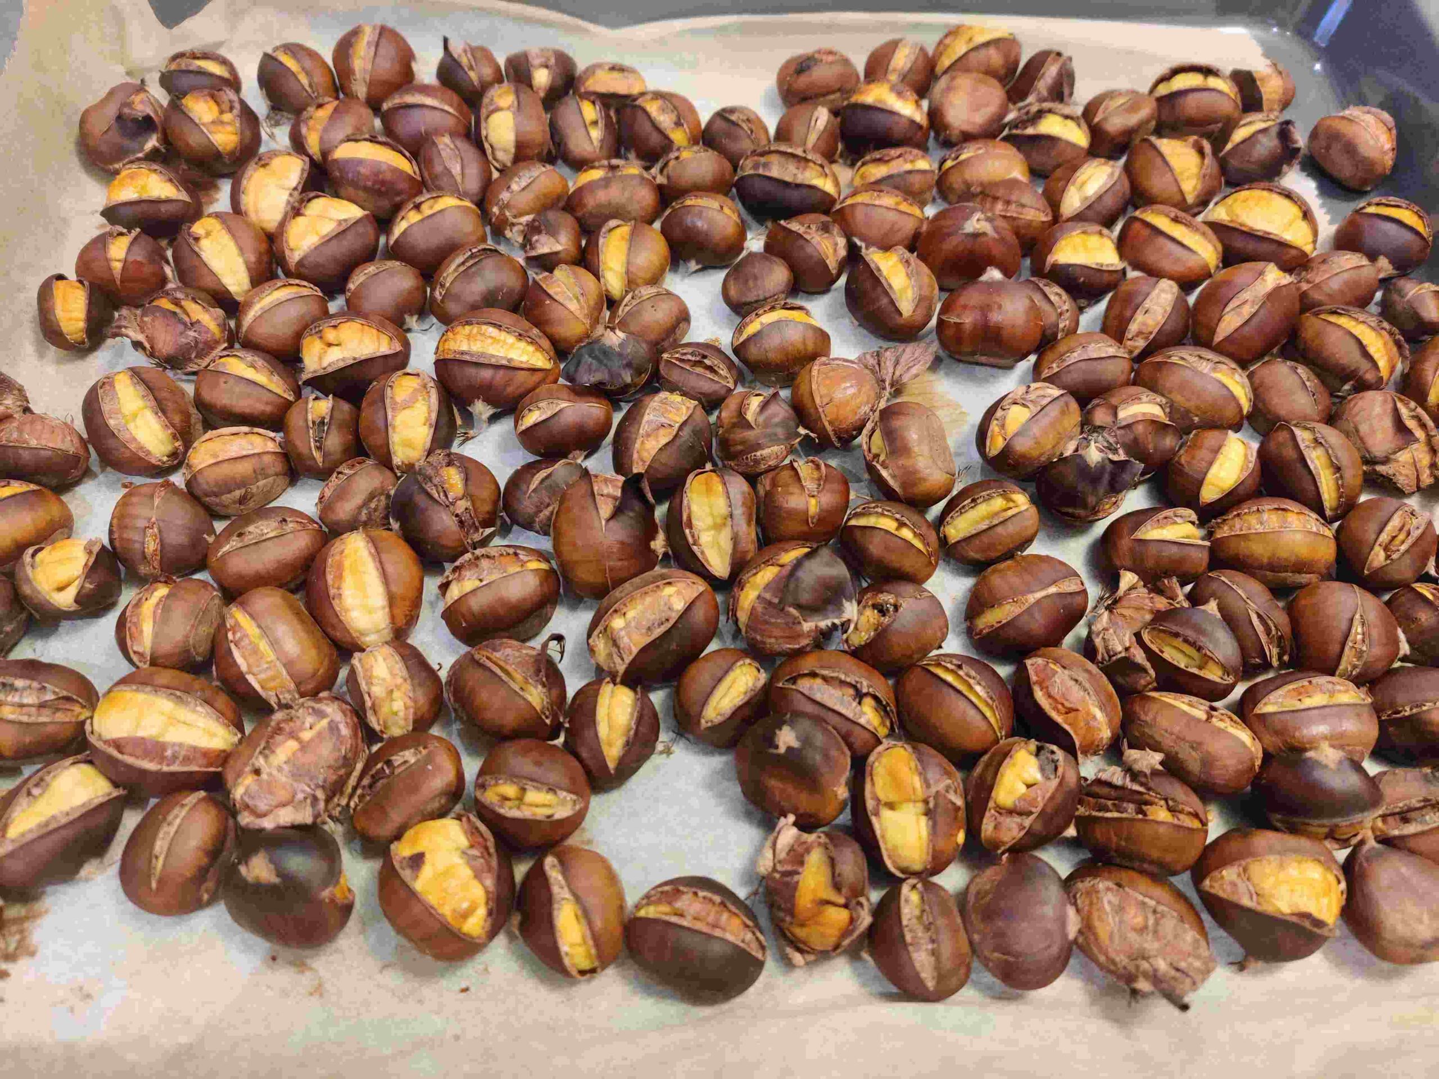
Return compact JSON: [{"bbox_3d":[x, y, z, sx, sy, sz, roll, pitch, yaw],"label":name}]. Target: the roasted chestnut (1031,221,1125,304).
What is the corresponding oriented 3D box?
[{"bbox_3d":[0.114,-0.088,0.357,0.029,0.024,0.028,0,57,0],"label":"roasted chestnut"}]

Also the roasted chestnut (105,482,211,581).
[{"bbox_3d":[-0.153,-0.002,0.308,0.025,0.024,0.028,0,60,1],"label":"roasted chestnut"}]

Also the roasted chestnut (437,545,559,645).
[{"bbox_3d":[-0.056,0.014,0.285,0.032,0.023,0.024,-27,62,-16],"label":"roasted chestnut"}]

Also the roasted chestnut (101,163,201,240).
[{"bbox_3d":[-0.191,-0.114,0.377,0.031,0.024,0.026,3,60,1],"label":"roasted chestnut"}]

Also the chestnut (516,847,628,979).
[{"bbox_3d":[-0.033,0.083,0.253,0.024,0.023,0.029,-8,58,-5],"label":"chestnut"}]

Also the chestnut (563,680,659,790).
[{"bbox_3d":[-0.026,0.046,0.269,0.023,0.020,0.027,-1,58,0],"label":"chestnut"}]

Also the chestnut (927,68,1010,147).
[{"bbox_3d":[0.088,-0.153,0.399,0.028,0.024,0.028,0,60,0],"label":"chestnut"}]

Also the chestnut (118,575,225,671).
[{"bbox_3d":[-0.146,0.022,0.299,0.027,0.022,0.026,-7,60,-4],"label":"chestnut"}]

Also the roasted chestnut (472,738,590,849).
[{"bbox_3d":[-0.046,0.062,0.276,0.029,0.025,0.027,0,59,0],"label":"roasted chestnut"}]

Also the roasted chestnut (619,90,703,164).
[{"bbox_3d":[-0.020,-0.140,0.382,0.030,0.023,0.026,30,63,17],"label":"roasted chestnut"}]

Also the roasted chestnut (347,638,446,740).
[{"bbox_3d":[-0.084,0.039,0.290,0.025,0.021,0.026,-22,62,-12],"label":"roasted chestnut"}]

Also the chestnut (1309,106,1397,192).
[{"bbox_3d":[0.220,-0.136,0.391,0.028,0.026,0.028,17,59,11],"label":"chestnut"}]

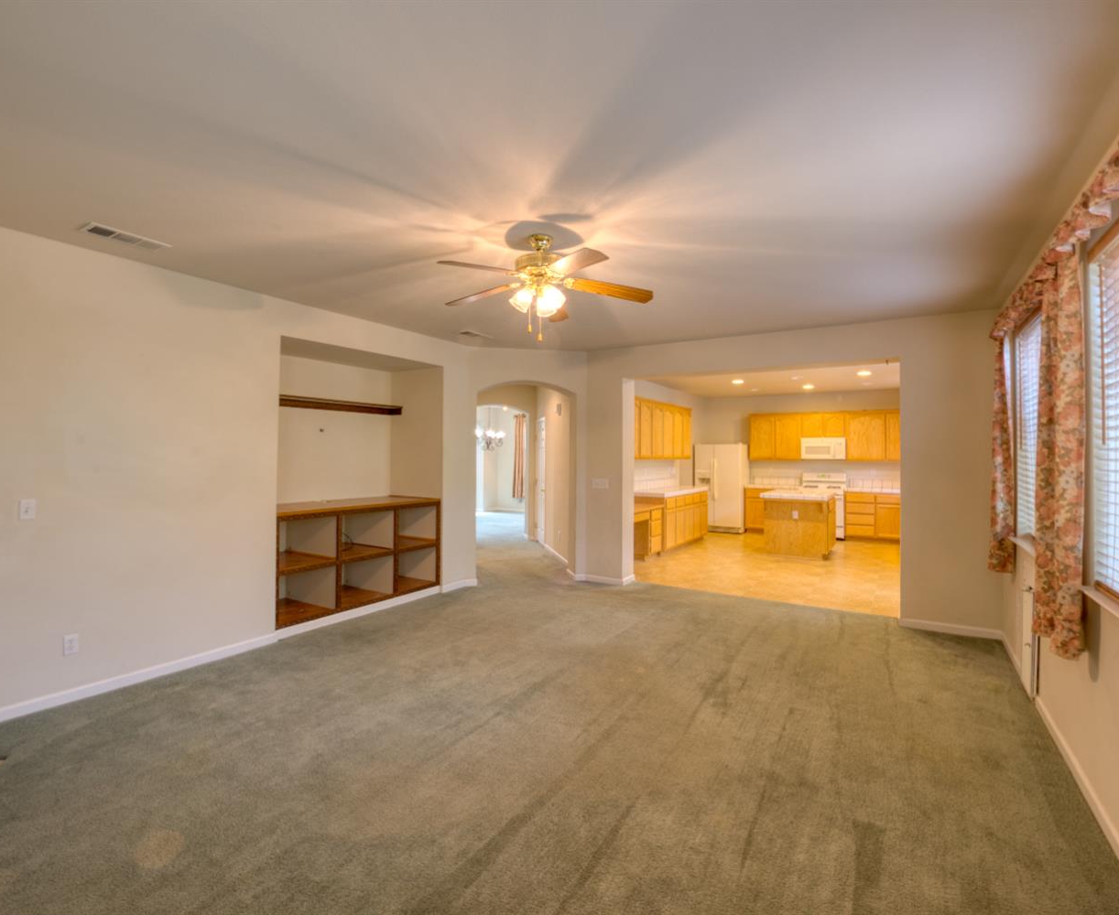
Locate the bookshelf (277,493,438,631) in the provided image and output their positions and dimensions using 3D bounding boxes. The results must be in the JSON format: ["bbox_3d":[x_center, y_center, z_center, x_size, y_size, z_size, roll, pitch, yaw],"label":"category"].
[{"bbox_3d":[-2.087,0.904,5.178,0.800,0.920,1.780,0,0,33],"label":"bookshelf"}]

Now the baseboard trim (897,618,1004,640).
[{"bbox_3d":[3.267,1.434,4.487,0.683,0.085,0.018,0,0,33],"label":"baseboard trim"}]

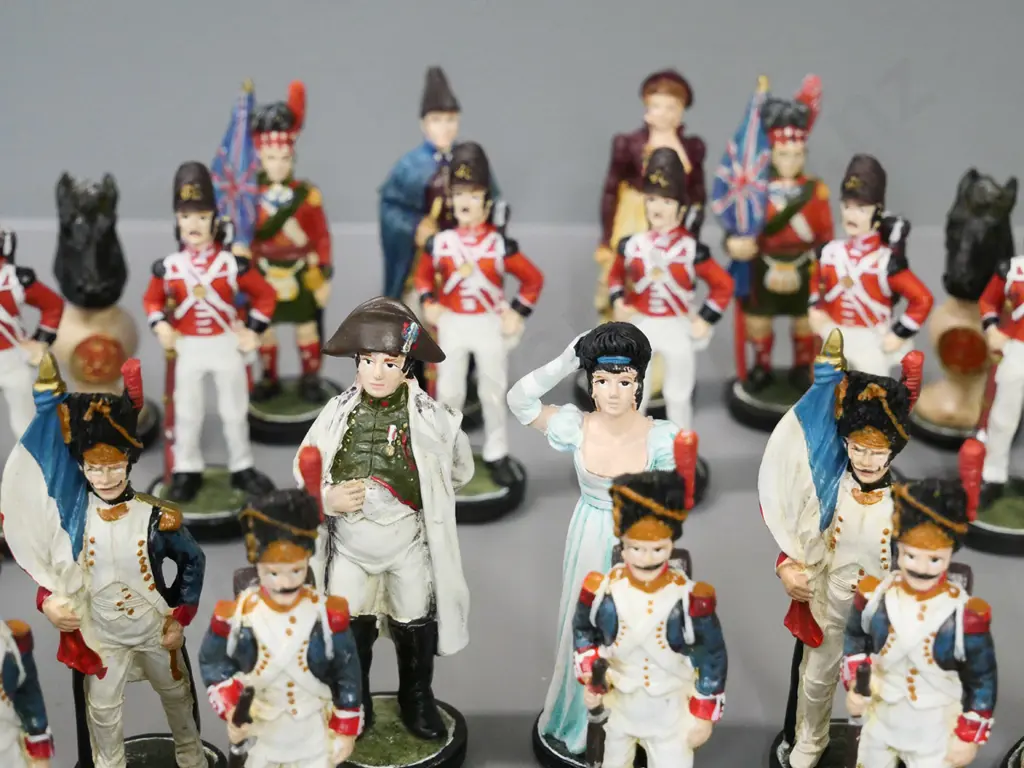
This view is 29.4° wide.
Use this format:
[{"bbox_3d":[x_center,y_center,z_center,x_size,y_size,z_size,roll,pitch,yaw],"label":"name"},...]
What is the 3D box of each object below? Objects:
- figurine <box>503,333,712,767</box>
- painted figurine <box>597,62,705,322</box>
[{"bbox_3d":[0.018,0.032,0.384,0.038,0.096,0.033,1,26,3],"label":"figurine"},{"bbox_3d":[0.031,-0.034,0.471,0.031,0.086,0.028,2,23,6],"label":"painted figurine"}]

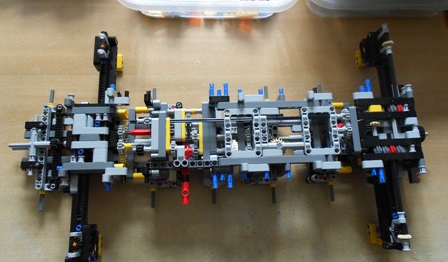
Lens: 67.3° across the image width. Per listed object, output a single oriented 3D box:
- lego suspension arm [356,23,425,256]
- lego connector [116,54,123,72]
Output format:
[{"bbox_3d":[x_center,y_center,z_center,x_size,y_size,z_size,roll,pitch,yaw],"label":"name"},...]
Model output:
[{"bbox_3d":[0.209,0.002,0.422,0.056,0.076,0.274,-2,77,-4],"label":"lego suspension arm"},{"bbox_3d":[-0.141,-0.092,0.456,0.008,0.008,0.024,-2,77,-4],"label":"lego connector"}]

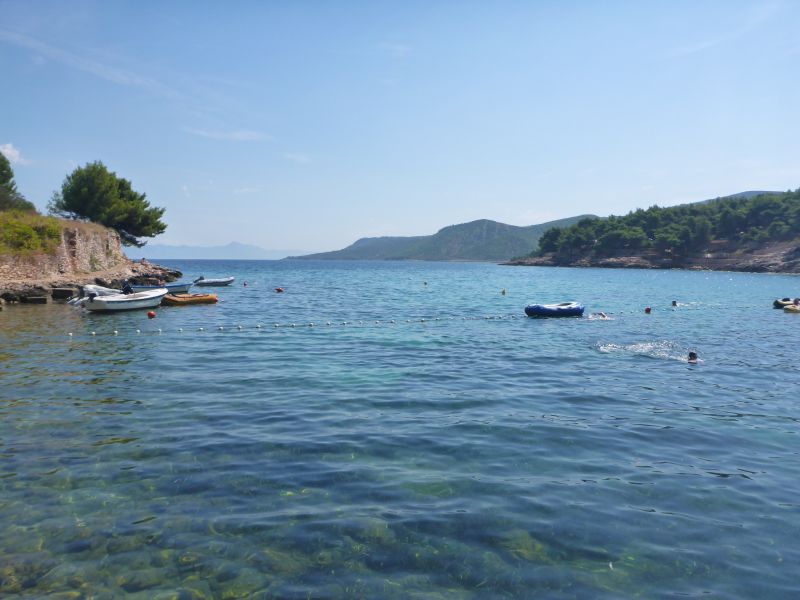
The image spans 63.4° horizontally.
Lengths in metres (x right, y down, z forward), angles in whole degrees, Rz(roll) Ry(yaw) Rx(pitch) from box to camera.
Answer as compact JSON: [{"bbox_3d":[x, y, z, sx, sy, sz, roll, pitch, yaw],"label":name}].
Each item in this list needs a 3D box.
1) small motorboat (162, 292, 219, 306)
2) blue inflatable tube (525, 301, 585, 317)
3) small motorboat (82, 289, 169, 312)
[{"bbox_3d":[-10.552,-0.010,32.794,1.300,0.550,2.600,3,5,40],"label":"small motorboat"},{"bbox_3d":[6.453,0.448,27.074,2.300,0.520,1.350,0,4,-10],"label":"blue inflatable tube"},{"bbox_3d":[-12.472,-0.050,29.994,1.600,0.950,3.950,3,4,37],"label":"small motorboat"}]

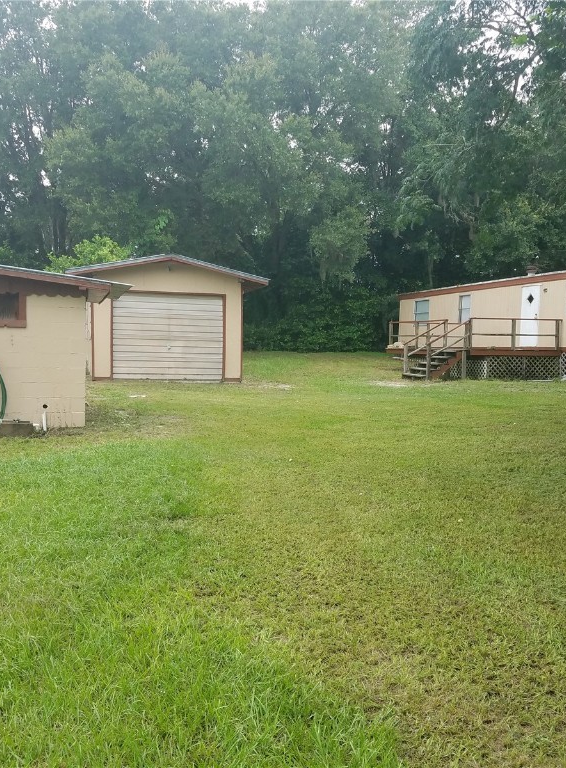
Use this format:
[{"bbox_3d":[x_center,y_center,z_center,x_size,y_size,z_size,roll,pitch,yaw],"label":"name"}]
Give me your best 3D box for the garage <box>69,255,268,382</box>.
[{"bbox_3d":[-3.648,-1.764,21.796,4.890,3.093,6.700,1,3,-16],"label":"garage"}]

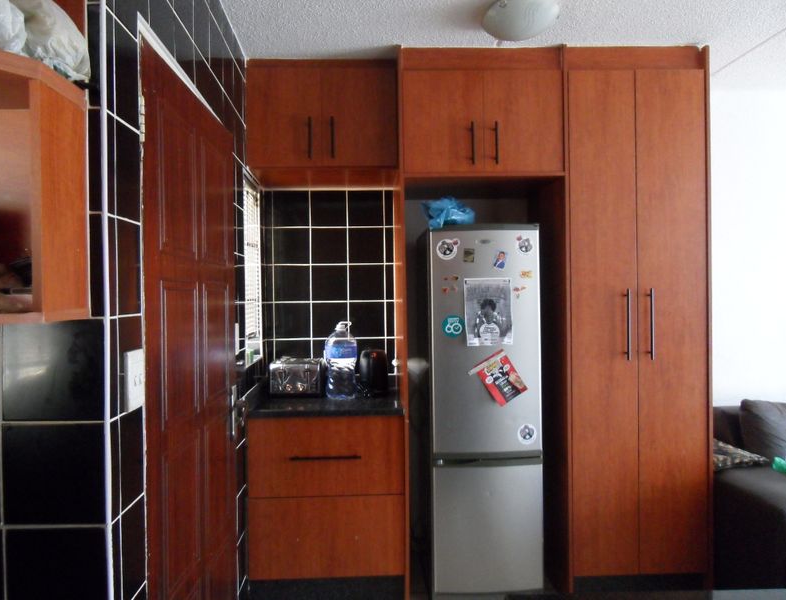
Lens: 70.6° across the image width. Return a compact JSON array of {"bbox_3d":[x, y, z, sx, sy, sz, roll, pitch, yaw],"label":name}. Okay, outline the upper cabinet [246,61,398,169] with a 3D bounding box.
[{"bbox_3d":[-0.328,-0.839,2.749,0.695,0.486,0.510,0,0,-3],"label":"upper cabinet"}]

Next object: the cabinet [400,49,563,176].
[{"bbox_3d":[0.390,-0.836,2.750,0.728,0.580,0.575,0,0,-3],"label":"cabinet"}]

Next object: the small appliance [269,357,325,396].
[{"bbox_3d":[-0.490,0.404,2.867,0.256,0.178,0.230,0,0,-3],"label":"small appliance"}]

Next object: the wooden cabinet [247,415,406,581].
[{"bbox_3d":[-0.313,0.908,2.760,0.703,0.780,0.505,0,0,-3],"label":"wooden cabinet"}]

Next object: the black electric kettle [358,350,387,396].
[{"bbox_3d":[-0.101,0.377,2.915,0.150,0.227,0.170,0,0,-3],"label":"black electric kettle"}]

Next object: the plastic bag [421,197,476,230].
[{"bbox_3d":[0.258,-0.402,2.603,0.252,0.154,0.220,0,0,-3],"label":"plastic bag"}]

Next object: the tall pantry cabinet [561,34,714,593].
[{"bbox_3d":[1.092,0.109,2.785,0.672,2.490,0.580,0,0,-3],"label":"tall pantry cabinet"}]

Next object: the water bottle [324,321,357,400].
[{"bbox_3d":[-0.258,0.300,2.792,0.160,0.384,0.160,0,0,-3],"label":"water bottle"}]

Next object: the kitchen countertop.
[{"bbox_3d":[-0.316,0.508,2.746,0.710,0.035,0.530,0,0,-3],"label":"kitchen countertop"}]

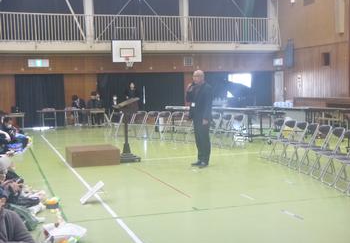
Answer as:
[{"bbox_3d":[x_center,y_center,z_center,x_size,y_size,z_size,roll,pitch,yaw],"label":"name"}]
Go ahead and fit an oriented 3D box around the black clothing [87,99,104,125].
[{"bbox_3d":[-3.253,-0.409,22.354,0.550,1.020,0.620,-4,4,-37],"label":"black clothing"}]

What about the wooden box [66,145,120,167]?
[{"bbox_3d":[-1.593,0.669,10.622,0.900,0.295,0.920,-2,3,-17],"label":"wooden box"}]

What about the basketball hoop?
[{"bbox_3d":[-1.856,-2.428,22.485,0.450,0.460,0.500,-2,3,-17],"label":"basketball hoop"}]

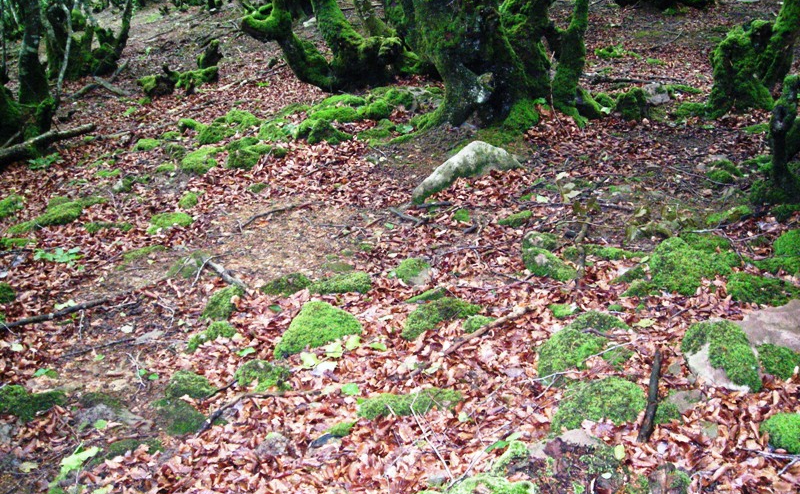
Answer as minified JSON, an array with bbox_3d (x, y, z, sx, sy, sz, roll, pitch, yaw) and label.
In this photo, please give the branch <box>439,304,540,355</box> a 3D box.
[{"bbox_3d":[0.379,0.337,3.668,0.053,0.035,0.659,17,25,40],"label":"branch"}]

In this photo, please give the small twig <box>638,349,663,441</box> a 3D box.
[{"bbox_3d":[0.908,0.514,3.152,0.032,0.032,0.743,7,20,18],"label":"small twig"}]

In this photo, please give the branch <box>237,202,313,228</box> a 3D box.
[{"bbox_3d":[-0.758,-0.204,5.261,0.087,0.030,0.656,12,22,32],"label":"branch"}]

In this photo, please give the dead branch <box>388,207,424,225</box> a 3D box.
[{"bbox_3d":[0.021,-0.184,5.214,0.039,0.022,0.366,-11,22,-30],"label":"dead branch"}]

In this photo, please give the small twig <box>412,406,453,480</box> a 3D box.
[{"bbox_3d":[0.096,0.629,2.841,0.017,0.015,0.458,-5,19,-14],"label":"small twig"}]

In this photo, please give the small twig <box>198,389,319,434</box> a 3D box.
[{"bbox_3d":[-0.521,0.547,3.059,0.460,0.030,0.142,-14,23,-36],"label":"small twig"}]

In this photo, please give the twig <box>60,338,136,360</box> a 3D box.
[{"bbox_3d":[-1.208,0.401,3.504,0.306,0.018,0.017,-13,23,-33],"label":"twig"}]

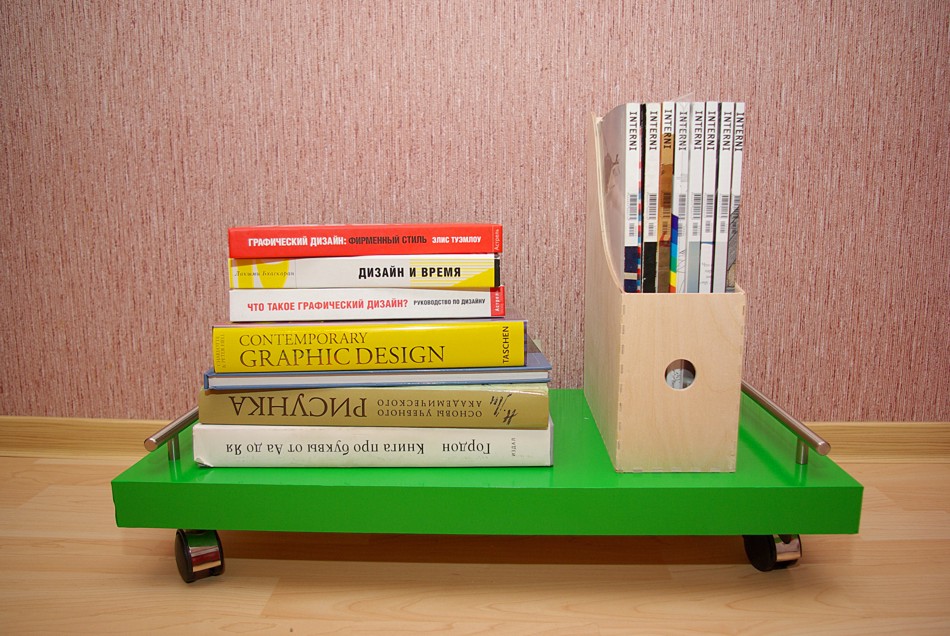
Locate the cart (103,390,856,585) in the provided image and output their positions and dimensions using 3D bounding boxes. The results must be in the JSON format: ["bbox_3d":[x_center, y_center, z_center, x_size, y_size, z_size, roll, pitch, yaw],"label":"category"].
[{"bbox_3d":[0.011,0.144,0.708,0.593,0.138,0.296,0,9,2],"label":"cart"}]

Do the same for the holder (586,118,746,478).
[{"bbox_3d":[0.169,-0.049,0.676,0.097,0.316,0.241,0,9,2],"label":"holder"}]

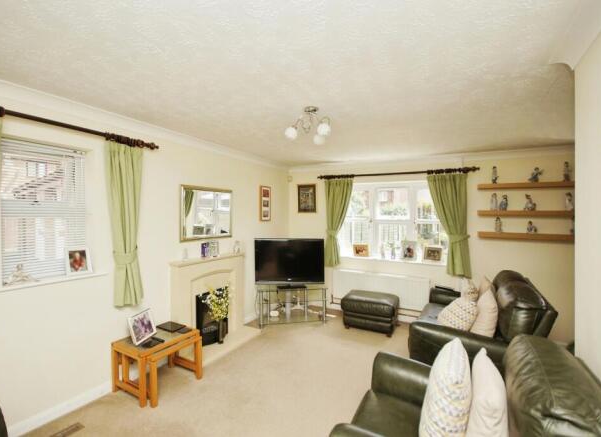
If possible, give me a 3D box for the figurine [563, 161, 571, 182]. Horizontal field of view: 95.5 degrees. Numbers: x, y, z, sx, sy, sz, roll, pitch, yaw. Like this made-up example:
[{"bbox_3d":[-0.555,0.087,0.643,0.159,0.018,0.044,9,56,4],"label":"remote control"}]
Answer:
[{"bbox_3d":[2.906,-0.502,2.961,0.083,0.233,0.080,1,1,27],"label":"figurine"}]

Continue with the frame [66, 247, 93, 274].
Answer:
[{"bbox_3d":[-1.819,0.348,2.246,0.031,0.219,0.178,-13,-8,42],"label":"frame"}]

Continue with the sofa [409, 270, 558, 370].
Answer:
[{"bbox_3d":[1.710,1.006,2.637,0.959,1.000,1.530,0,1,33],"label":"sofa"}]

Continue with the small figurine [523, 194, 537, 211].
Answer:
[{"bbox_3d":[2.763,-0.191,3.284,0.128,0.189,0.102,0,1,28],"label":"small figurine"}]

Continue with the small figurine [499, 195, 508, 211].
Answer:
[{"bbox_3d":[2.400,-0.180,3.219,0.083,0.195,0.080,1,1,27],"label":"small figurine"}]

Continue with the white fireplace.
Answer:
[{"bbox_3d":[-0.945,0.990,3.250,0.398,1.020,1.153,0,1,28],"label":"white fireplace"}]

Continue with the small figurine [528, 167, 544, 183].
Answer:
[{"bbox_3d":[2.666,-0.488,3.083,0.140,0.175,0.100,1,1,27],"label":"small figurine"}]

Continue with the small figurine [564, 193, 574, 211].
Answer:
[{"bbox_3d":[2.912,-0.176,2.958,0.088,0.200,0.090,1,1,27],"label":"small figurine"}]

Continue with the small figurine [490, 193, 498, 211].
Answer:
[{"bbox_3d":[2.442,-0.208,3.451,0.082,0.219,0.076,0,1,28],"label":"small figurine"}]

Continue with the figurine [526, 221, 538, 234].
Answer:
[{"bbox_3d":[2.634,0.108,3.099,0.107,0.148,0.090,1,1,27],"label":"figurine"}]

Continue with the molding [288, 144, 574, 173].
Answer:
[{"bbox_3d":[1.481,-0.863,4.029,3.896,0.122,0.102,0,1,28],"label":"molding"}]

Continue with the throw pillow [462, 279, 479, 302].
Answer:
[{"bbox_3d":[1.724,0.828,2.904,0.143,0.408,0.418,21,11,28],"label":"throw pillow"}]

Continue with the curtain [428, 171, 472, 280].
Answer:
[{"bbox_3d":[2.009,0.083,3.704,0.530,1.438,0.122,0,1,28],"label":"curtain"}]

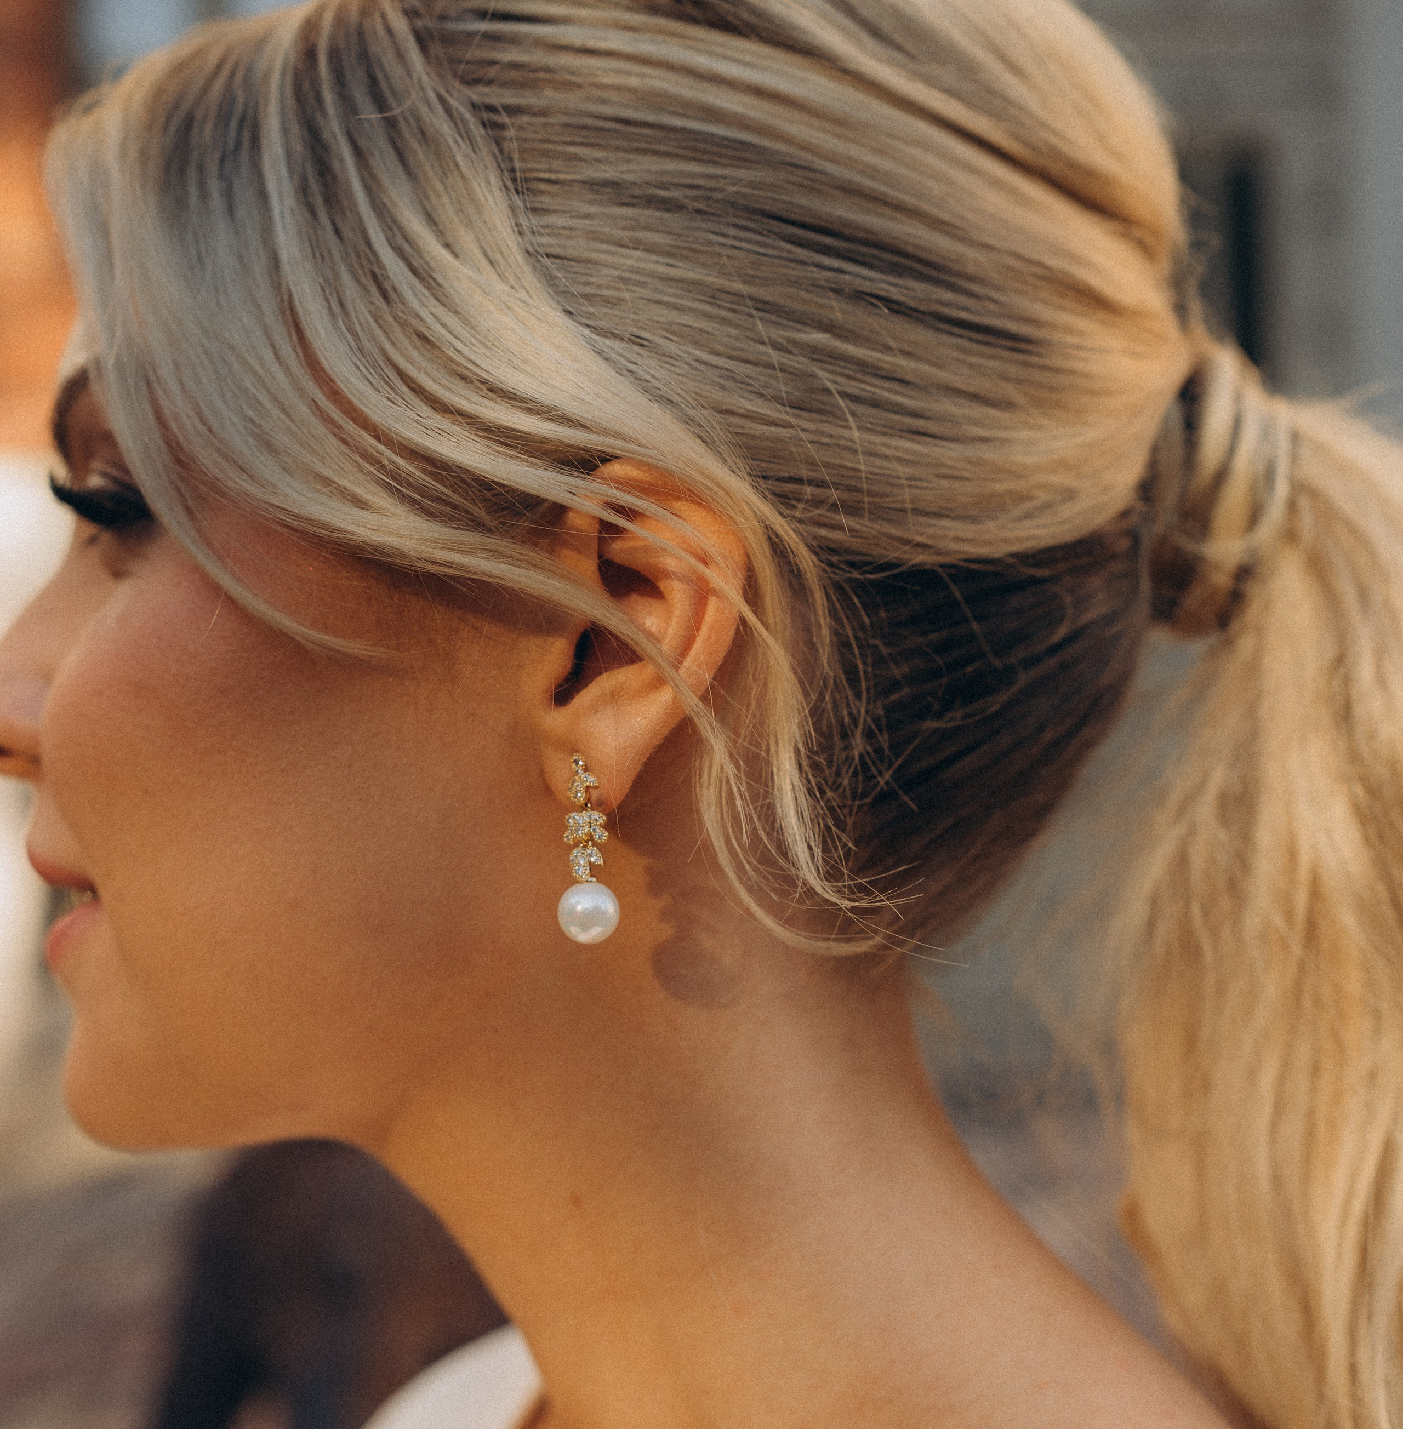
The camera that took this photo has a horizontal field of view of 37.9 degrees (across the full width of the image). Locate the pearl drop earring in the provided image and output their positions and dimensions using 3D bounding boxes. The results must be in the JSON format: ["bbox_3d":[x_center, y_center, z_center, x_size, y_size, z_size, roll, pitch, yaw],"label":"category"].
[{"bbox_3d":[-0.019,0.023,0.345,0.011,0.032,0.011,0,-2,5],"label":"pearl drop earring"}]

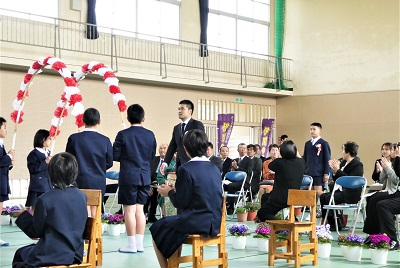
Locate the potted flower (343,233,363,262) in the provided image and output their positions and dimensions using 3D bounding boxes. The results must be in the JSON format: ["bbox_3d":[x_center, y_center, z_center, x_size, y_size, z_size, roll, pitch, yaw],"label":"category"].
[{"bbox_3d":[1.511,1.099,6.903,0.235,0.275,0.235,0,-1,0],"label":"potted flower"}]

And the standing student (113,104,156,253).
[{"bbox_3d":[-0.685,0.470,7.469,0.460,1.540,0.380,1,-2,-30],"label":"standing student"}]

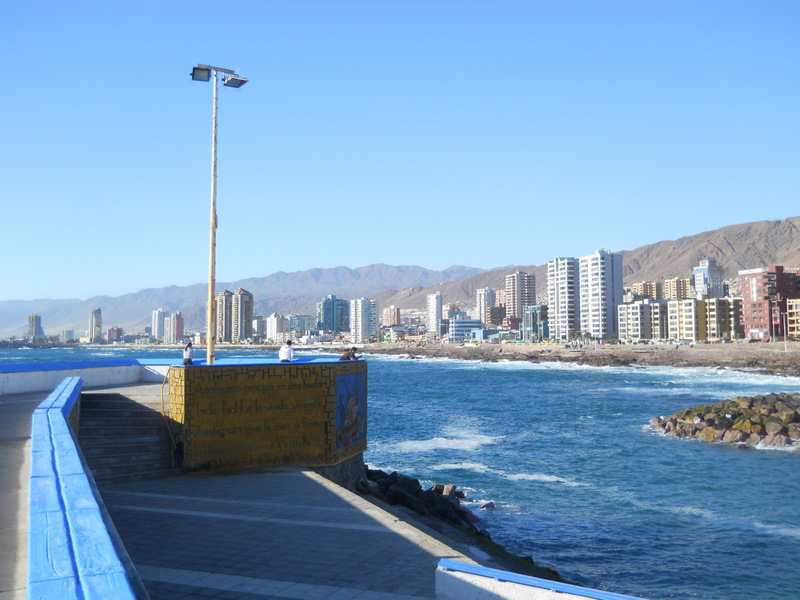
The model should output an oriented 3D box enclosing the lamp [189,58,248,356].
[{"bbox_3d":[-5.170,-2.000,24.100,1.550,9.400,0.550,2,-4,-35],"label":"lamp"}]

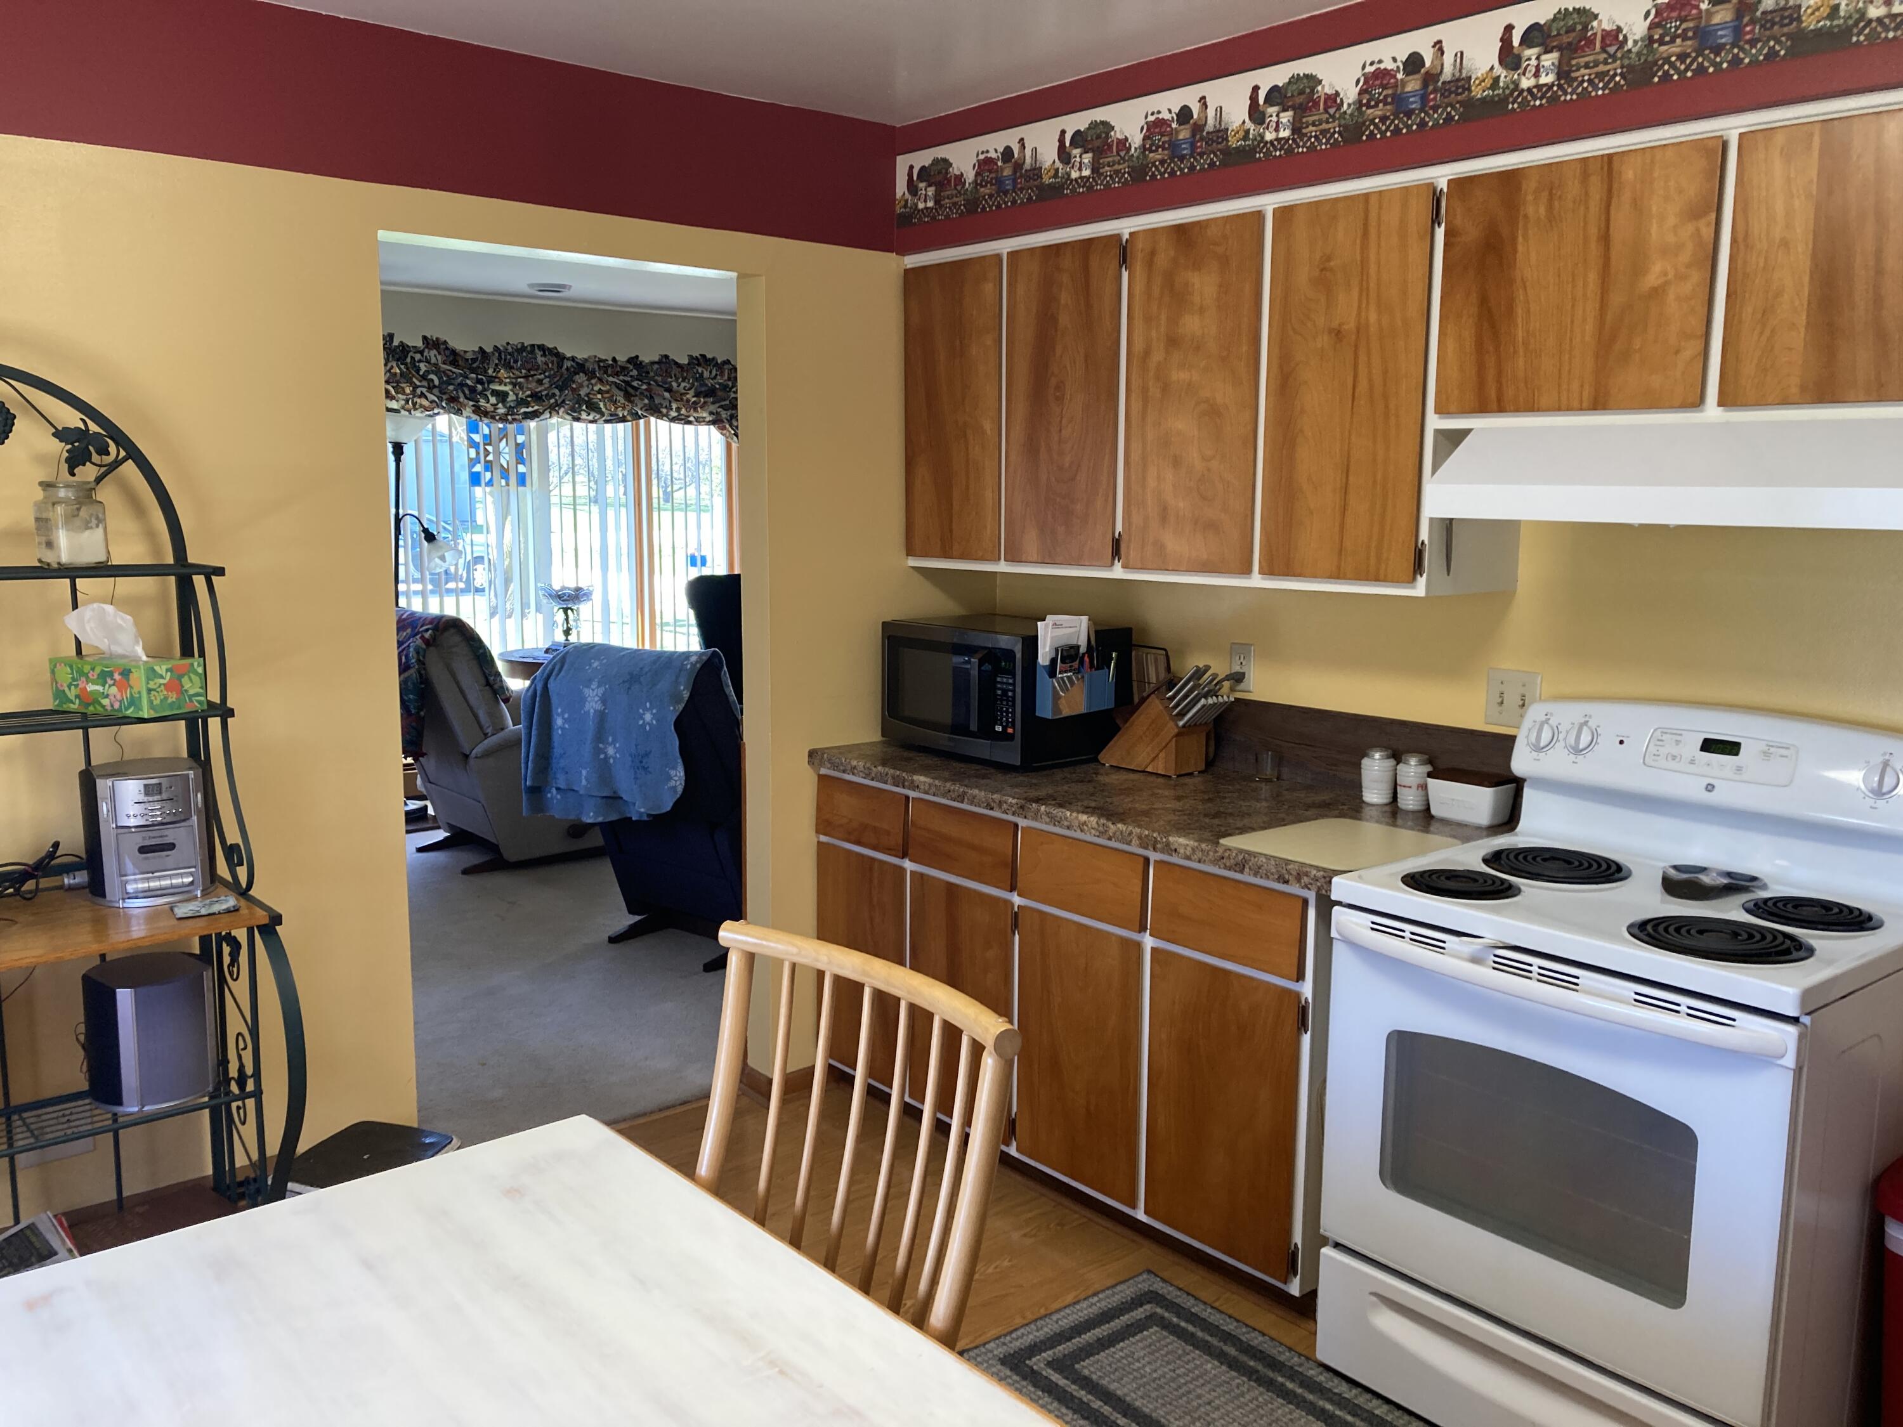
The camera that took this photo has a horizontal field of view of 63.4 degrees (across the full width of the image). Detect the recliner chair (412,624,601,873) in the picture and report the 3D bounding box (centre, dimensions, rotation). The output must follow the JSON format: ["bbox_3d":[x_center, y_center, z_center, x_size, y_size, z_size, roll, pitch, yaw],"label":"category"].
[{"bbox_3d":[-1.863,0.068,6.520,0.950,1.045,0.830,-8,12,-43],"label":"recliner chair"}]

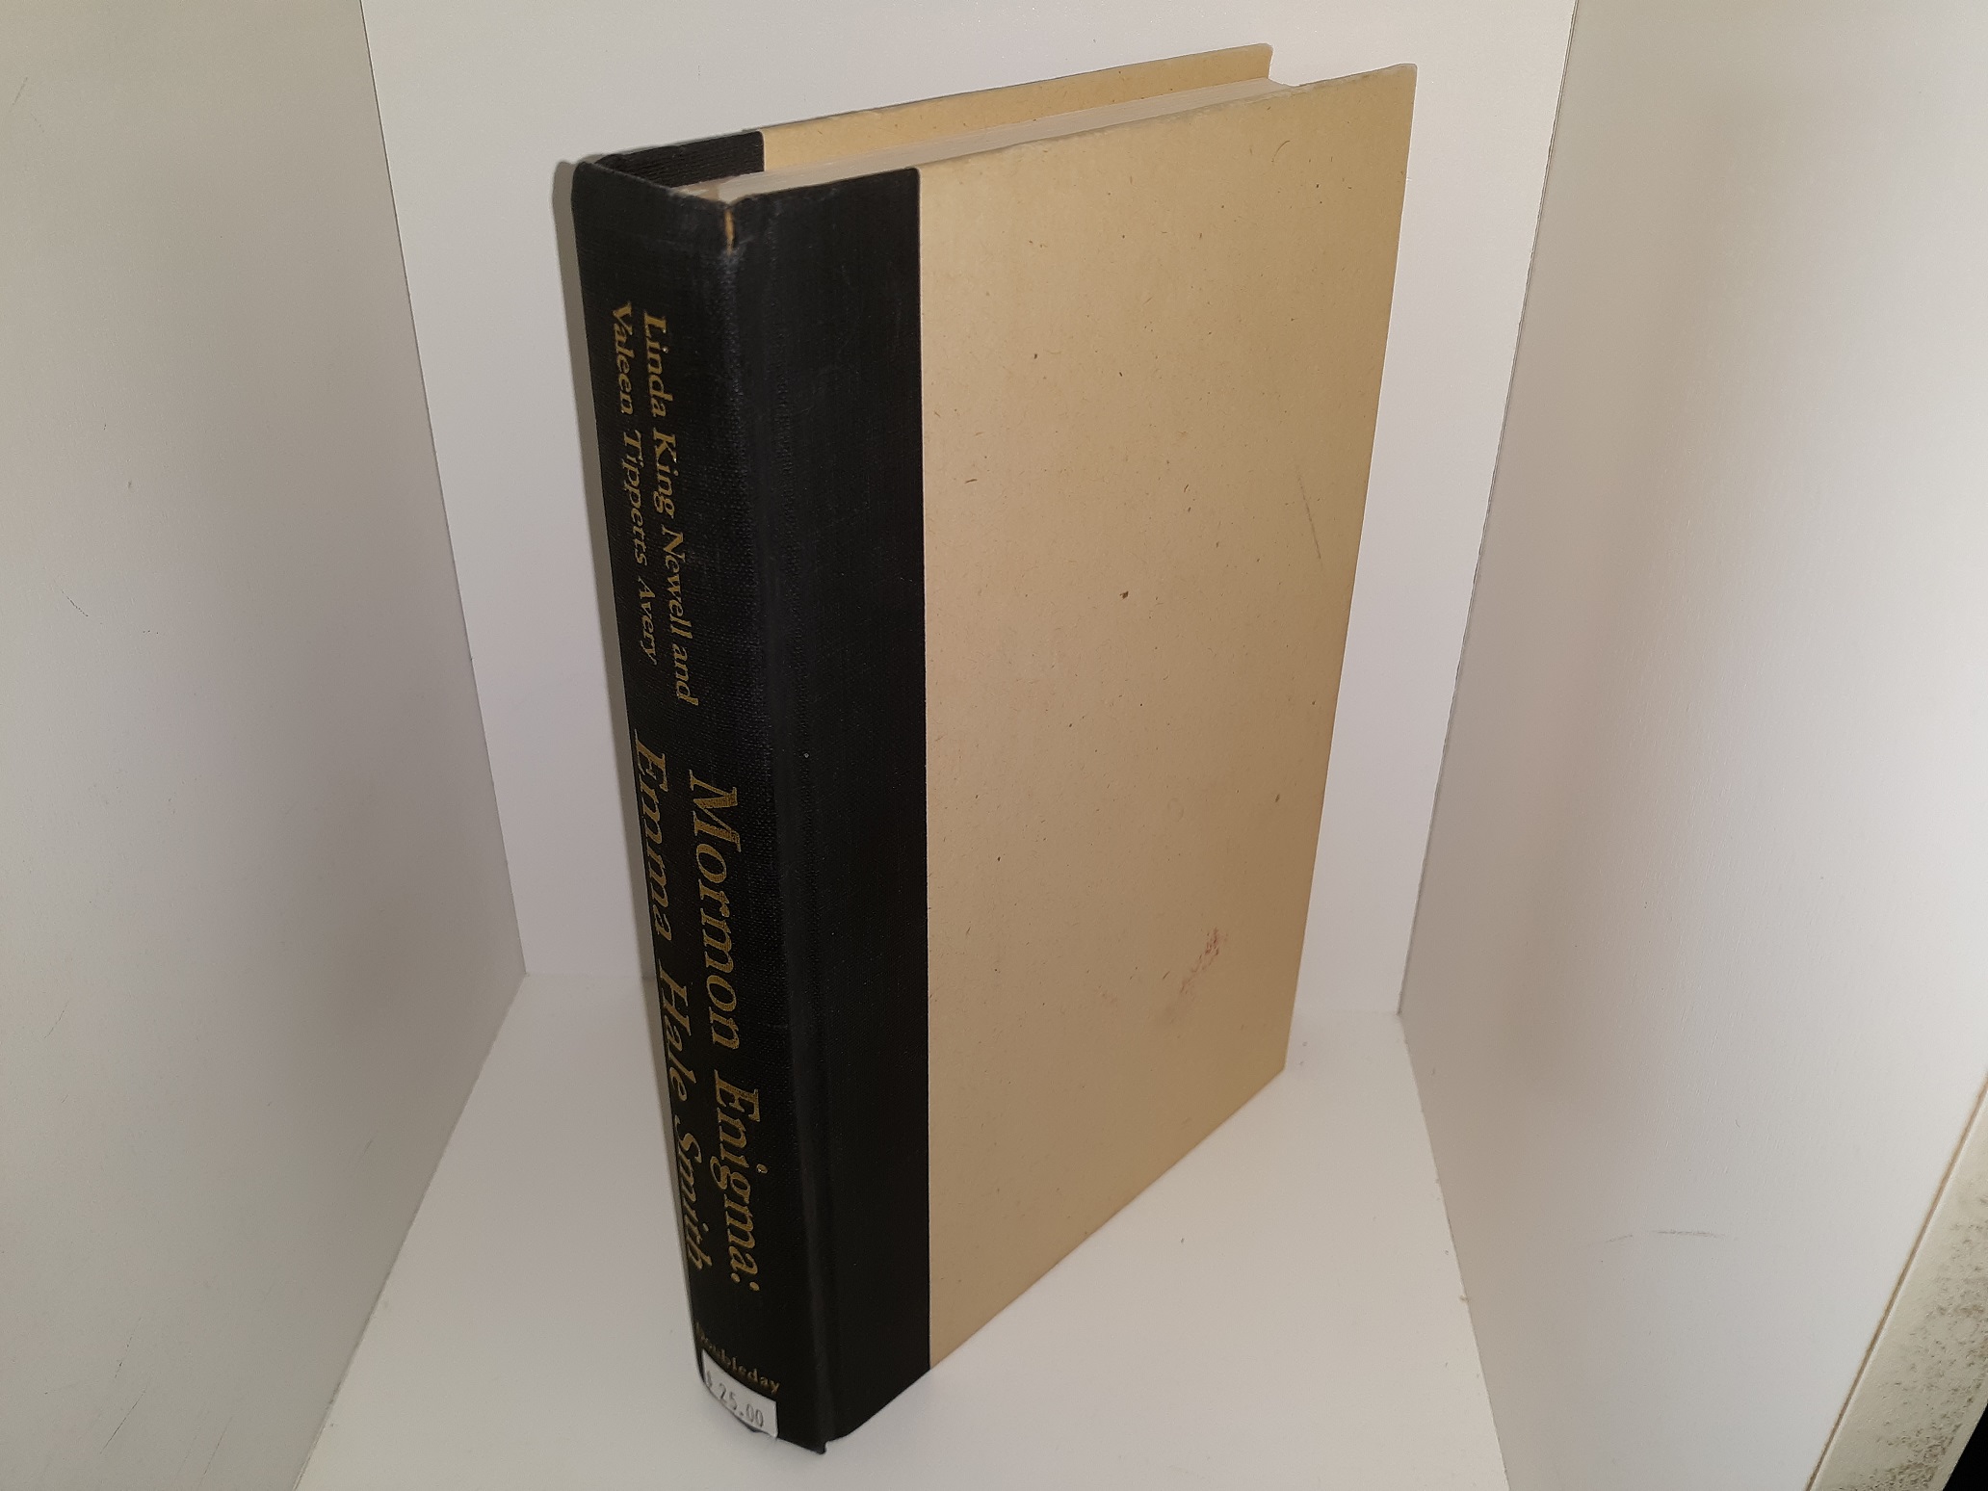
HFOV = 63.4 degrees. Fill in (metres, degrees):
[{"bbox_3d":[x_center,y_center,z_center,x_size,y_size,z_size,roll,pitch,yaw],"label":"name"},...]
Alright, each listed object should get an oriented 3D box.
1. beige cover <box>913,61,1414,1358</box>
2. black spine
[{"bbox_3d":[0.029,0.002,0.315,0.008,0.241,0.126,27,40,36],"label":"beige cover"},{"bbox_3d":[-0.034,0.028,0.272,0.034,0.241,0.034,27,40,36],"label":"black spine"}]

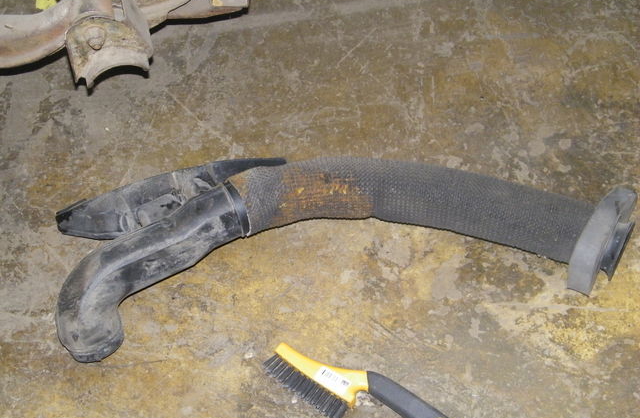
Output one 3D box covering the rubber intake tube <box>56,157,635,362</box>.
[{"bbox_3d":[0.031,0.031,1.351,0.724,0.110,0.270,-3,50,-3],"label":"rubber intake tube"}]

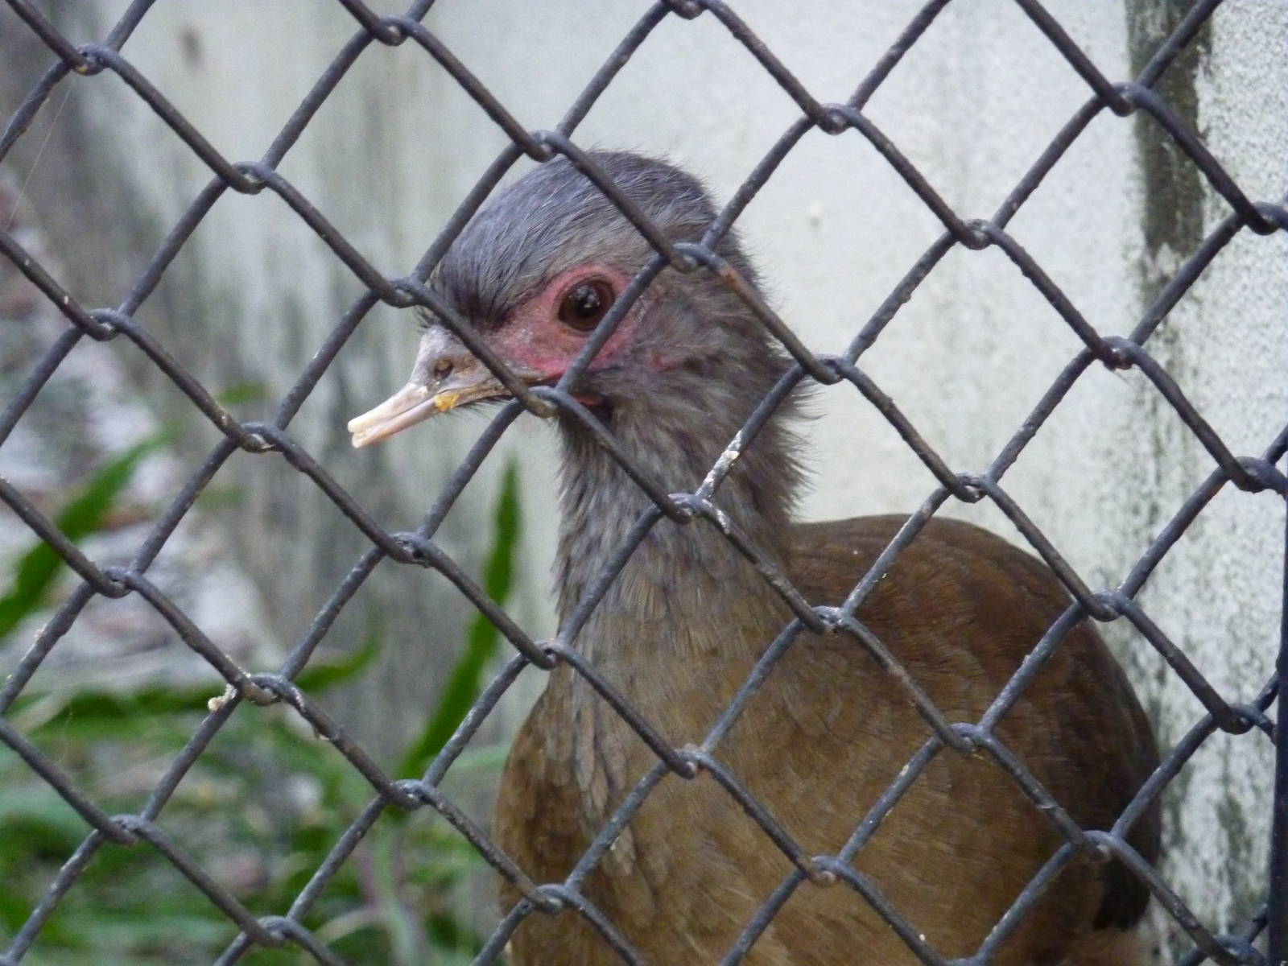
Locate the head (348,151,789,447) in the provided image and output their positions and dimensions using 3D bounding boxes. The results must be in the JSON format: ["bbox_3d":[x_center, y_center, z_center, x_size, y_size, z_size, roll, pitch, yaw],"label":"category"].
[{"bbox_3d":[-0.020,-0.033,1.194,0.083,0.047,0.041,-19,21,-35],"label":"head"}]

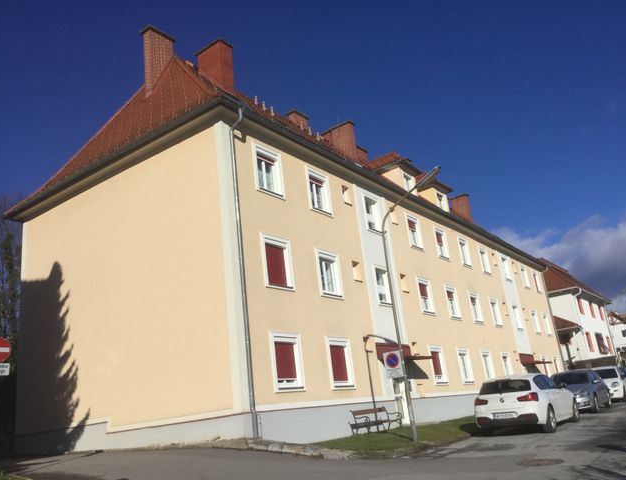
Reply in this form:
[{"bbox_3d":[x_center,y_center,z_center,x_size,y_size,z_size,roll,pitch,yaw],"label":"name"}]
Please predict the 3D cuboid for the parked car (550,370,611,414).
[{"bbox_3d":[9.920,5.710,21.650,1.780,1.490,4.250,-18,-20,33],"label":"parked car"}]

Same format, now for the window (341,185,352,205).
[{"bbox_3d":[1.205,-1.646,21.778,0.250,0.711,0.528,-19,-21,33],"label":"window"}]

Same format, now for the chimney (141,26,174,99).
[{"bbox_3d":[-6.149,-6.850,22.900,0.515,3.141,1.257,-19,-21,33],"label":"chimney"}]

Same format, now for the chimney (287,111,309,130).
[{"bbox_3d":[-0.728,-6.091,30.343,0.564,0.911,1.150,-18,-21,33],"label":"chimney"}]

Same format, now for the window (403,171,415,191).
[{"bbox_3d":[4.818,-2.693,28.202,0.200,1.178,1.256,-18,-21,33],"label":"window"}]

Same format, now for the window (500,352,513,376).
[{"bbox_3d":[10.510,6.904,31.087,0.200,1.600,1.338,-19,-21,33],"label":"window"}]

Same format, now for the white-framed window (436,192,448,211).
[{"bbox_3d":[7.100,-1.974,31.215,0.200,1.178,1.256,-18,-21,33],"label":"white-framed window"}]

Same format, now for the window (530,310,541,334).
[{"bbox_3d":[14.647,5.416,37.786,0.200,1.599,1.335,-19,-21,33],"label":"window"}]

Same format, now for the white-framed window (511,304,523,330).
[{"bbox_3d":[12.399,4.737,34.847,0.200,1.566,1.260,-19,-21,33],"label":"white-framed window"}]

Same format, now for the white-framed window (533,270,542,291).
[{"bbox_3d":[15.909,3.077,40.845,0.200,1.580,1.338,-19,-21,33],"label":"white-framed window"}]

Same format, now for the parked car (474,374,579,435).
[{"bbox_3d":[6.052,4.550,16.047,1.790,1.420,4.320,-16,-17,34],"label":"parked car"}]

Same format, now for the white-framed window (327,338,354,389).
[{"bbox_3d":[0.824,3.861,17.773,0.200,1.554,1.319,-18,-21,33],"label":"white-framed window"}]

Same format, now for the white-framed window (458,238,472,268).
[{"bbox_3d":[8.058,0.704,30.511,0.200,1.599,1.335,-19,-21,33],"label":"white-framed window"}]

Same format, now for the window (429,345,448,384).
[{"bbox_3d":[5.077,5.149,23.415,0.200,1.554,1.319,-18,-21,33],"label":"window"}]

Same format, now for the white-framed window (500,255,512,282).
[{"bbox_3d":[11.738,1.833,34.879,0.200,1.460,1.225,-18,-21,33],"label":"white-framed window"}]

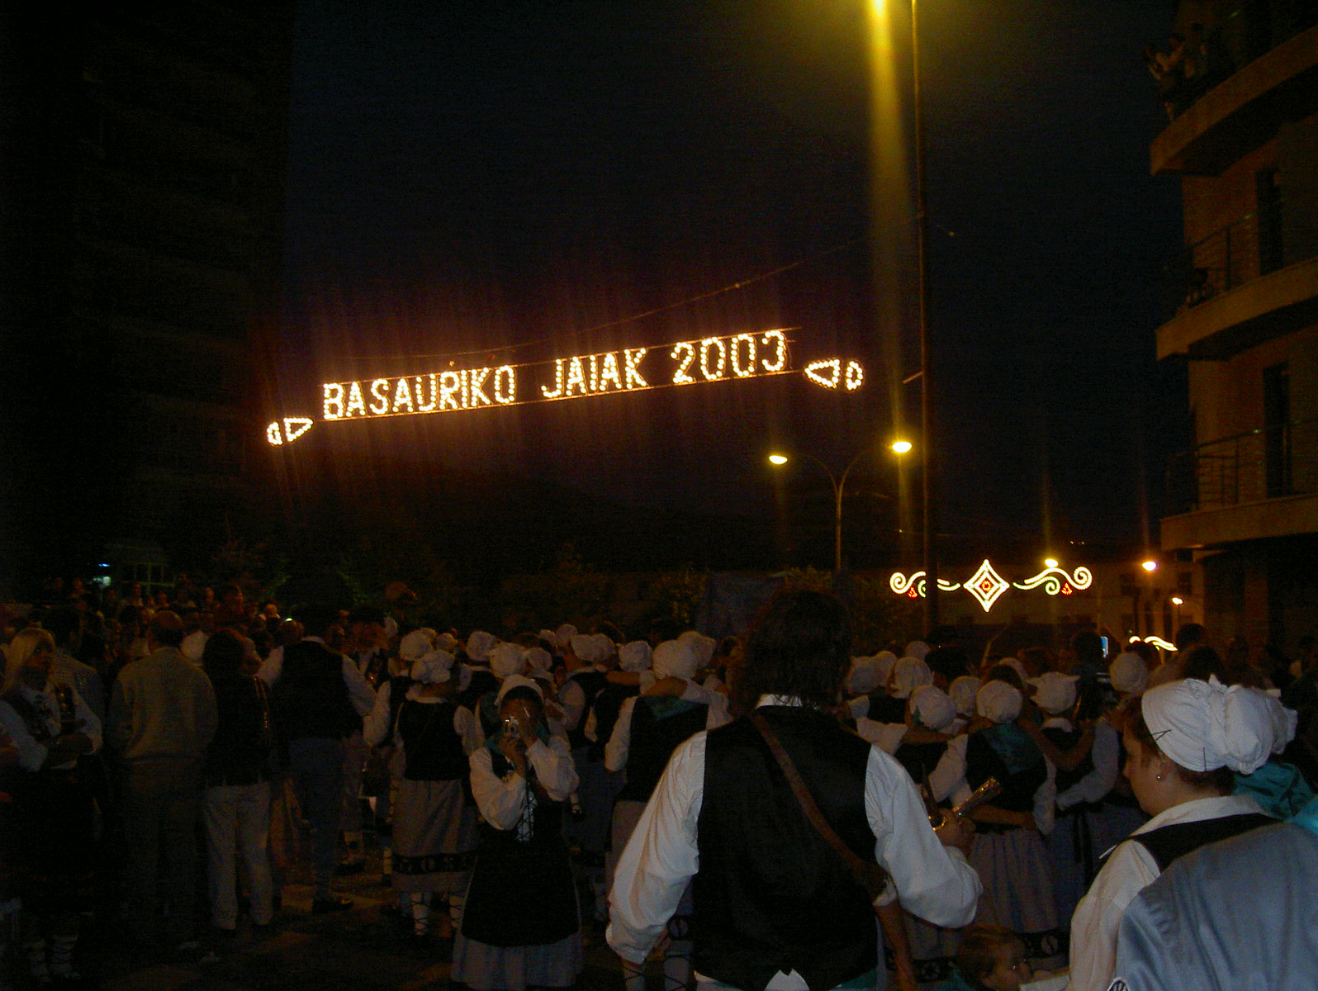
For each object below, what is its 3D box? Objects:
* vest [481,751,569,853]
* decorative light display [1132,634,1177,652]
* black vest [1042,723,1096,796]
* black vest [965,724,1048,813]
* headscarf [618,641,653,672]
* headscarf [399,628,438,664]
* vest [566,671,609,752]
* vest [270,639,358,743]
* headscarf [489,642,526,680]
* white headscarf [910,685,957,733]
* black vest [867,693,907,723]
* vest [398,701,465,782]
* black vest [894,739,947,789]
[{"bbox_3d":[-0.527,1.191,5.850,0.350,0.430,0.230,1,-6,-3],"label":"vest"},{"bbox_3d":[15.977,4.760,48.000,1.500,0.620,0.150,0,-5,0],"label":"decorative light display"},{"bbox_3d":[2.037,1.309,7.300,0.370,0.460,0.250,0,-5,0],"label":"black vest"},{"bbox_3d":[1.633,1.289,7.000,0.380,0.460,0.260,1,-7,-6],"label":"black vest"},{"bbox_3d":[-0.133,0.922,8.500,0.190,0.185,0.220,0,-6,10],"label":"headscarf"},{"bbox_3d":[-1.441,0.898,8.900,0.220,0.200,0.250,-1,-7,6],"label":"headscarf"},{"bbox_3d":[-0.380,1.223,8.500,0.360,0.470,0.250,1,-5,-15],"label":"vest"},{"bbox_3d":[-2.041,1.156,8.800,0.460,0.570,0.270,0,-7,0],"label":"vest"},{"bbox_3d":[-0.894,0.979,8.800,0.220,0.220,0.240,2,-6,-20],"label":"headscarf"},{"bbox_3d":[1.125,0.874,6.100,0.190,0.195,0.240,3,-6,-25],"label":"white headscarf"},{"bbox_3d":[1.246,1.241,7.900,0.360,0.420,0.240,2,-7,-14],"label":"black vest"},{"bbox_3d":[-1.239,1.300,8.100,0.380,0.500,0.260,0,-5,0],"label":"vest"},{"bbox_3d":[1.213,1.275,6.900,0.350,0.440,0.240,0,-7,3],"label":"black vest"}]

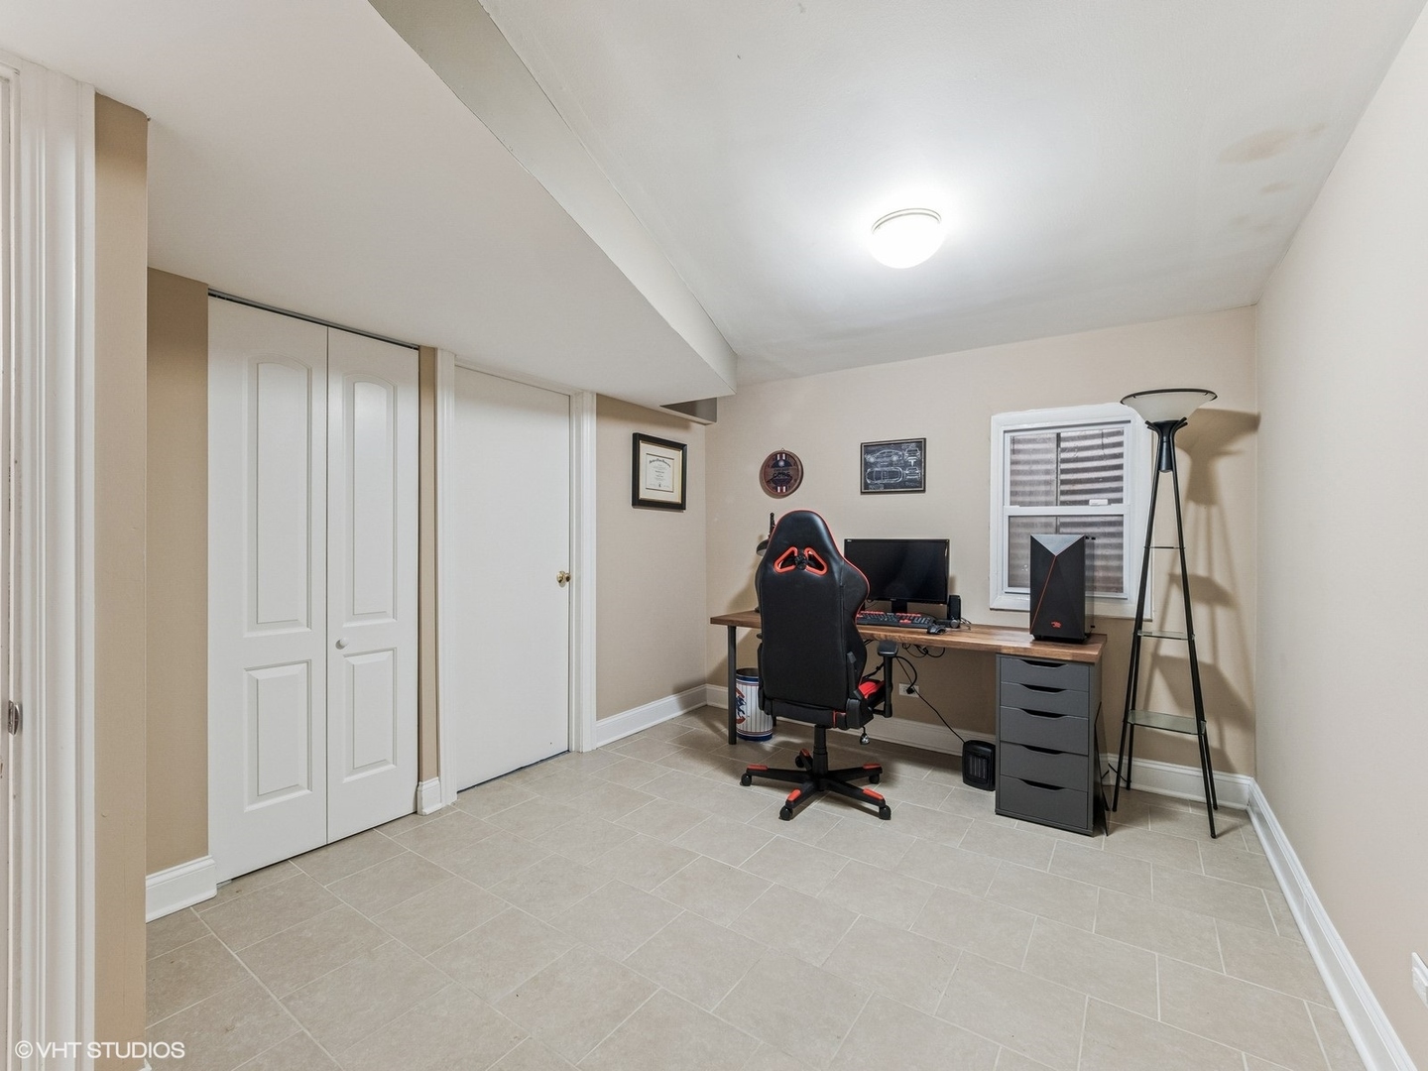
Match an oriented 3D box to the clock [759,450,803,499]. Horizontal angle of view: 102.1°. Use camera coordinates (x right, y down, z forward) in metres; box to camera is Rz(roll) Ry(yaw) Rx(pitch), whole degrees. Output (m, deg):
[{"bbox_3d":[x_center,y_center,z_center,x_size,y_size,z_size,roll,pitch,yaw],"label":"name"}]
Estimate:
[{"bbox_3d":[0.456,-0.404,3.819,0.305,0.305,0.040,0,0,34],"label":"clock"}]

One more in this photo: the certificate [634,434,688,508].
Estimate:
[{"bbox_3d":[-0.346,-0.402,3.777,0.030,0.455,0.530,0,0,36],"label":"certificate"}]

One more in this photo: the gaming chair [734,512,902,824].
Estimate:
[{"bbox_3d":[0.505,0.557,2.697,0.690,1.310,0.700,0,0,29],"label":"gaming chair"}]

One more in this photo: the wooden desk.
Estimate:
[{"bbox_3d":[0.936,0.844,3.074,1.880,0.738,0.650,0,0,36],"label":"wooden desk"}]

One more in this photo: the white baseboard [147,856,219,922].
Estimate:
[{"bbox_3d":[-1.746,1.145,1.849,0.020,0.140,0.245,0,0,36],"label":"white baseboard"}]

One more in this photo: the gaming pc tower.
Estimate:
[{"bbox_3d":[1.617,0.238,2.670,0.205,0.470,0.430,0,0,37],"label":"gaming pc tower"}]

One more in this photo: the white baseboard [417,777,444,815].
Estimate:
[{"bbox_3d":[-1.246,1.146,2.555,0.030,0.140,0.095,0,0,36],"label":"white baseboard"}]

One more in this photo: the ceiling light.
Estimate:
[{"bbox_3d":[0.635,-0.960,1.907,0.240,0.120,0.240,0,0,35],"label":"ceiling light"}]

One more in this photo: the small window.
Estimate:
[{"bbox_3d":[1.782,-0.118,2.921,0.690,1.045,0.080,0,0,34],"label":"small window"}]

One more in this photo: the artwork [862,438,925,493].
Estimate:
[{"bbox_3d":[1.059,-0.402,3.416,0.382,0.305,0.020,0,0,34],"label":"artwork"}]

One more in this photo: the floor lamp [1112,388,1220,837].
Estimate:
[{"bbox_3d":[1.982,0.304,2.537,0.360,1.810,0.360,0,0,35],"label":"floor lamp"}]

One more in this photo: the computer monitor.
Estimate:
[{"bbox_3d":[0.962,0.248,3.073,0.550,0.455,0.180,0,0,35],"label":"computer monitor"}]

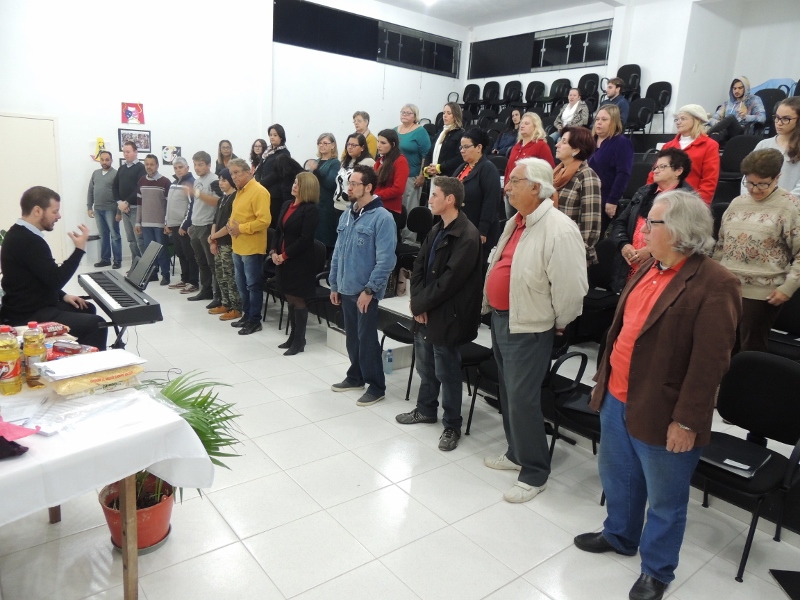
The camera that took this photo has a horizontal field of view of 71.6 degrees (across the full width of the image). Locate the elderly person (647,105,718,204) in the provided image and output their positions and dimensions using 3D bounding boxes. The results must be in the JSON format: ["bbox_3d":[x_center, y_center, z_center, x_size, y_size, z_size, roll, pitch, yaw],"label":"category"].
[{"bbox_3d":[2.223,-0.743,4.522,0.350,1.614,0.520,-7,17,-38],"label":"elderly person"}]

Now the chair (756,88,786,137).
[{"bbox_3d":[4.712,-2.298,7.245,0.560,0.910,0.540,-7,17,-38],"label":"chair"}]

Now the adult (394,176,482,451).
[{"bbox_3d":[0.277,0.071,3.568,0.400,1.690,0.520,-6,16,-35],"label":"adult"}]

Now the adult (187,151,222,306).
[{"bbox_3d":[-2.317,-0.833,6.608,0.550,1.780,0.480,14,16,38],"label":"adult"}]

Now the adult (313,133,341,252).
[{"bbox_3d":[-0.920,-1.139,6.736,0.460,1.697,0.340,13,16,35],"label":"adult"}]

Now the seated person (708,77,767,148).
[{"bbox_3d":[4.472,-2.436,7.388,0.780,1.080,0.660,-7,17,-38],"label":"seated person"}]

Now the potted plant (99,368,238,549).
[{"bbox_3d":[-1.067,0.680,2.570,0.600,0.780,0.580,-3,14,-26],"label":"potted plant"}]

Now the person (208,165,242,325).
[{"bbox_3d":[-1.958,-0.641,6.243,0.460,1.640,0.340,12,15,32],"label":"person"}]

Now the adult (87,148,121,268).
[{"bbox_3d":[-4.588,-1.417,8.683,0.530,1.760,0.340,4,13,1],"label":"adult"}]

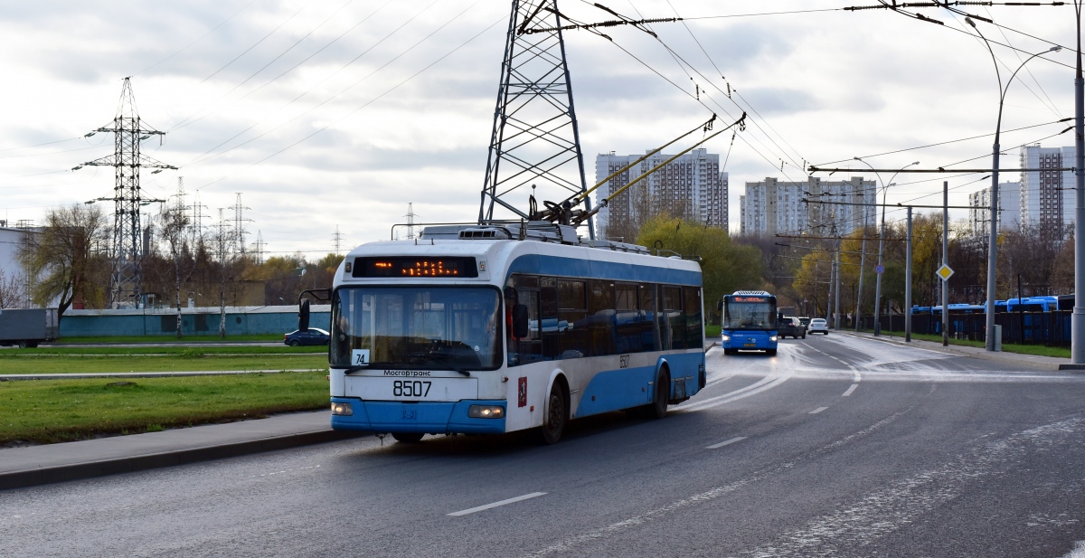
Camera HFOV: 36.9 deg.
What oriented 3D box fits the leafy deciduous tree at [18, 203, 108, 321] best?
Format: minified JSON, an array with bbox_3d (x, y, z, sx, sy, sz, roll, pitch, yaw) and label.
[{"bbox_3d":[-46.463,-0.877,158.000,8.400,12.900,8.200,0,-1,0],"label":"leafy deciduous tree"}]

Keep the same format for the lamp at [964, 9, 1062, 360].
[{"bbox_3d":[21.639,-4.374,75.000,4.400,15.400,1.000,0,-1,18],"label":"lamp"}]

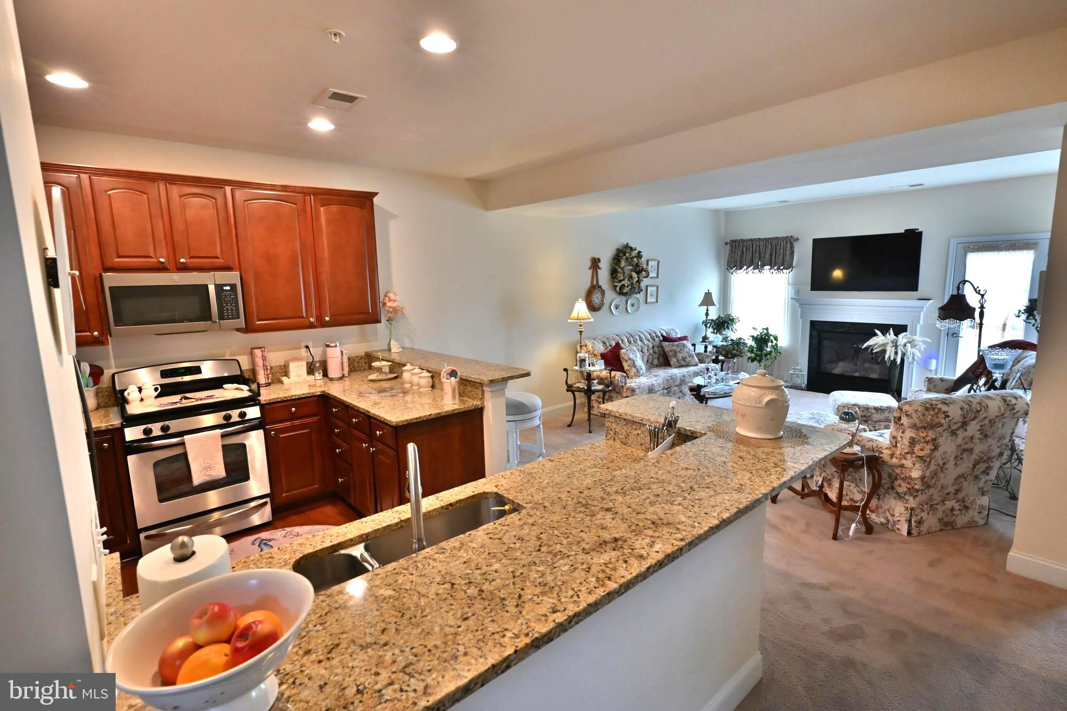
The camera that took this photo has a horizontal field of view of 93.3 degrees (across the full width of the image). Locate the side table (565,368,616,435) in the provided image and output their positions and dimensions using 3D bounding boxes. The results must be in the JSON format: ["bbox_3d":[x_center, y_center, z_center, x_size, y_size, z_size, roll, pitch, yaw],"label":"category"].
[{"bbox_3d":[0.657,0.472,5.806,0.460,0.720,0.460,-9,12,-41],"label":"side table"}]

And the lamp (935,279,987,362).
[{"bbox_3d":[4.733,-0.029,5.540,0.360,1.610,0.520,-9,12,-40],"label":"lamp"}]

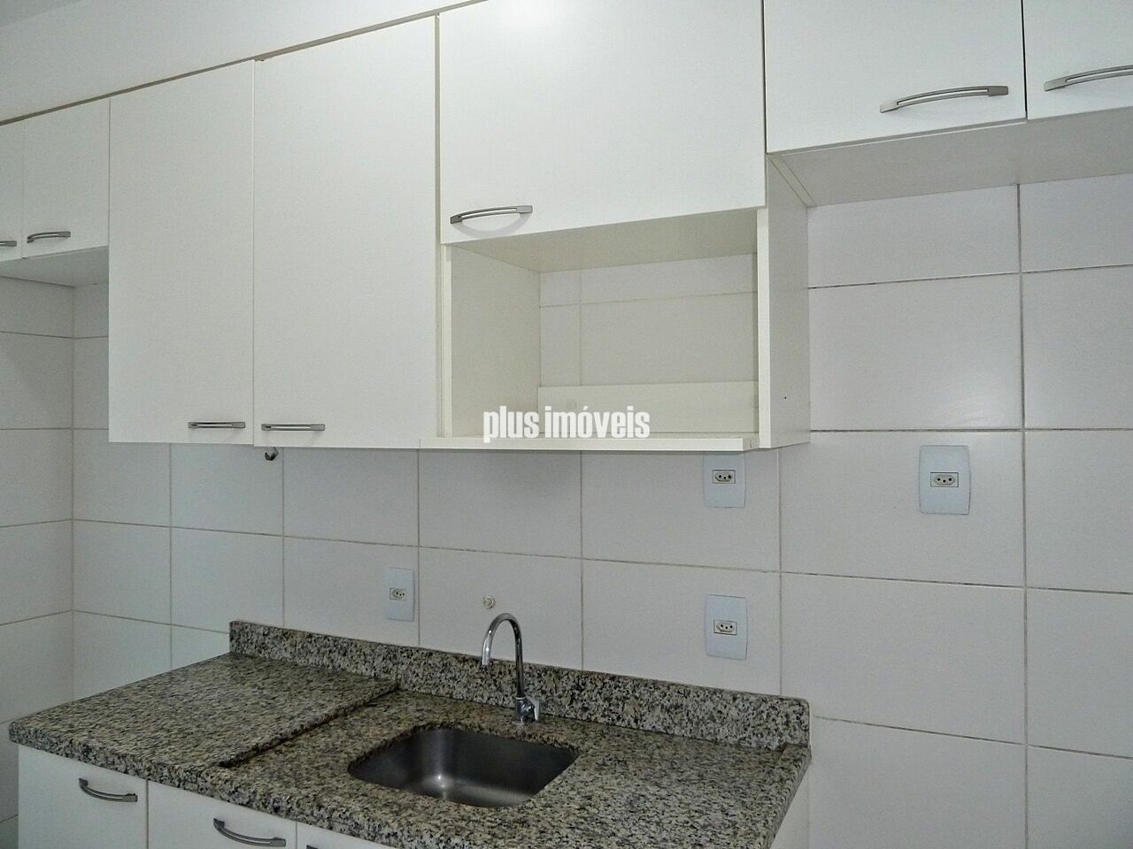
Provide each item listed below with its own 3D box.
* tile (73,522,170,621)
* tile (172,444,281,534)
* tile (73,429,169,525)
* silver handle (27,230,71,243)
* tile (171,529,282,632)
[{"bbox_3d":[-1.262,0.416,2.320,0.404,0.266,0.010,0,0,25],"label":"tile"},{"bbox_3d":[-0.894,0.150,2.140,0.405,0.263,0.009,0,0,25],"label":"tile"},{"bbox_3d":[-1.262,0.151,2.309,0.399,0.263,0.009,0,0,25],"label":"tile"},{"bbox_3d":[-1.152,-0.414,1.799,0.150,0.014,0.028,0,0,25],"label":"silver handle"},{"bbox_3d":[-0.893,0.415,2.151,0.408,0.266,0.010,0,0,25],"label":"tile"}]

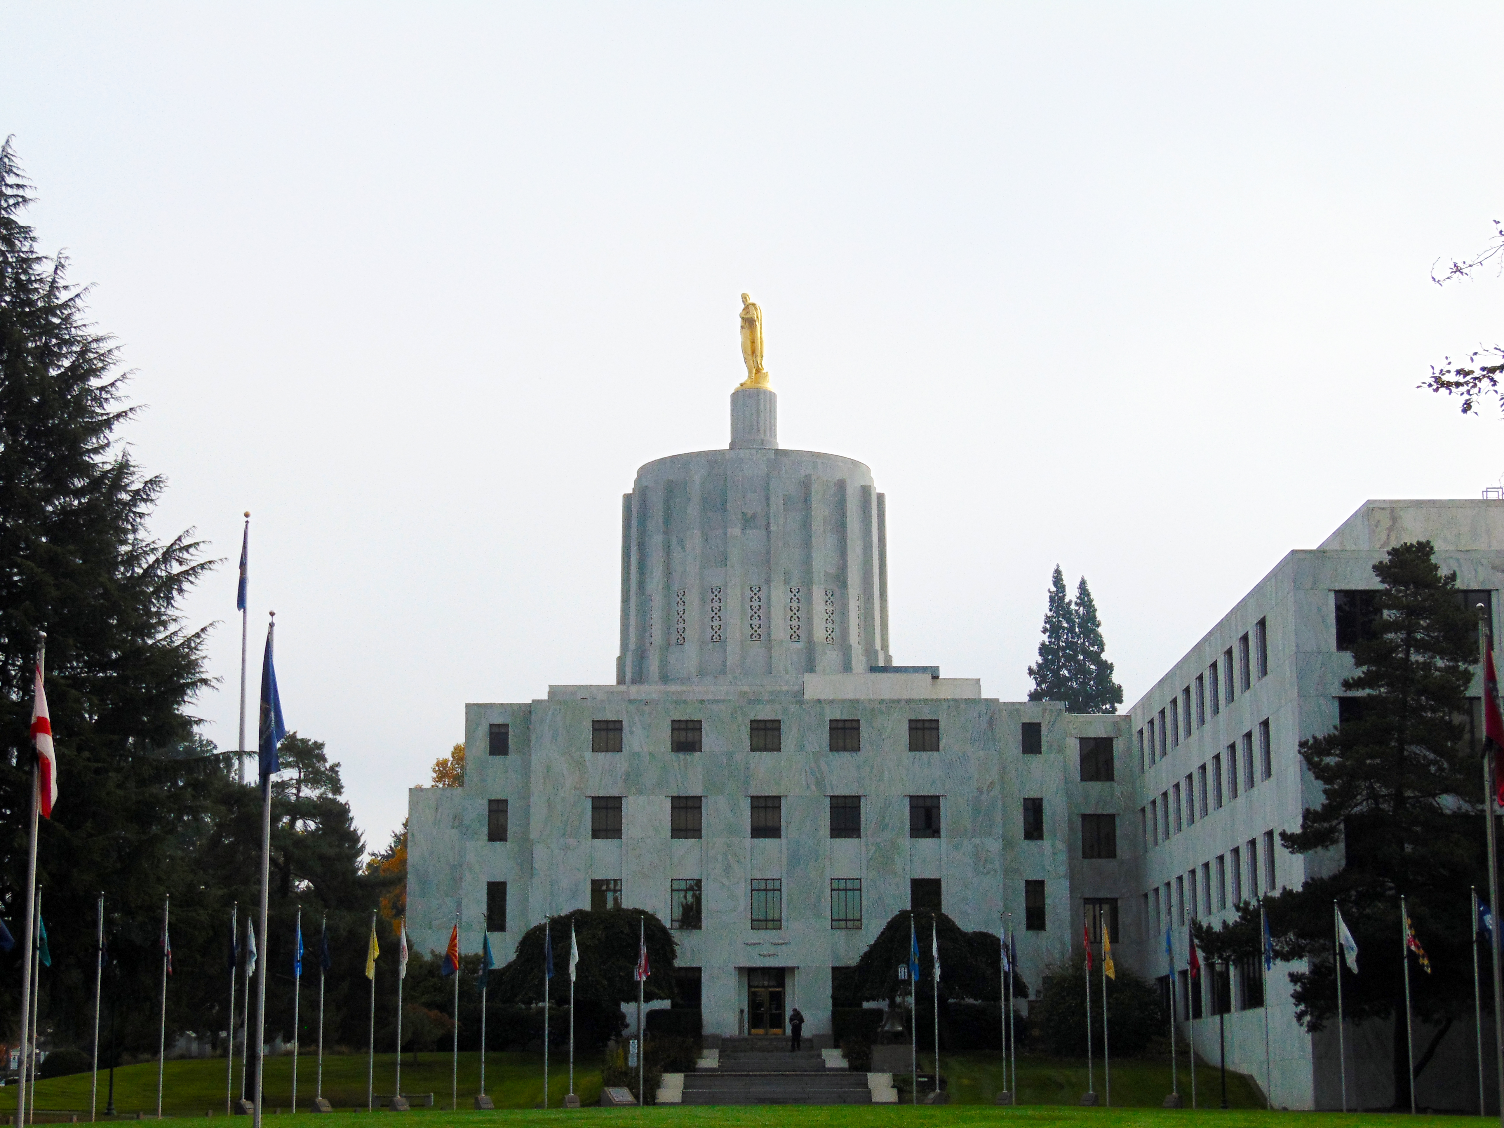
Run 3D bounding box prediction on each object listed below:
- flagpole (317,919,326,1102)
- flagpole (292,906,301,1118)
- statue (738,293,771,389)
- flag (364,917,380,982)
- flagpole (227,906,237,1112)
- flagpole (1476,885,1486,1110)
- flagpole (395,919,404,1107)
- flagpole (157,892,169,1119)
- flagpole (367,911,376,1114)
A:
[{"bbox_3d":[-13.146,13.514,94.214,0.100,5.651,0.100,0,-10,0],"label":"flagpole"},{"bbox_3d":[-13.779,13.476,93.400,0.100,6.200,0.100,0,-10,0],"label":"flagpole"},{"bbox_3d":[0.170,-14.590,202.612,2.150,6.691,2.150,3,-11,-20],"label":"statue"},{"bbox_3d":[-11.832,12.013,96.020,0.460,1.889,0.280,0,-10,0],"label":"flag"},{"bbox_3d":[-15.337,13.137,91.072,0.100,6.200,0.100,0,-10,0],"label":"flagpole"},{"bbox_3d":[19.873,11.961,84.351,0.100,6.200,0.100,0,-10,0],"label":"flagpole"},{"bbox_3d":[-11.035,13.941,96.674,0.100,5.688,0.100,0,-10,0],"label":"flagpole"},{"bbox_3d":[-16.452,12.361,86.277,0.100,6.200,0.100,0,-10,0],"label":"flagpole"},{"bbox_3d":[-11.791,13.885,95.860,0.100,6.200,0.100,0,-10,0],"label":"flagpole"}]

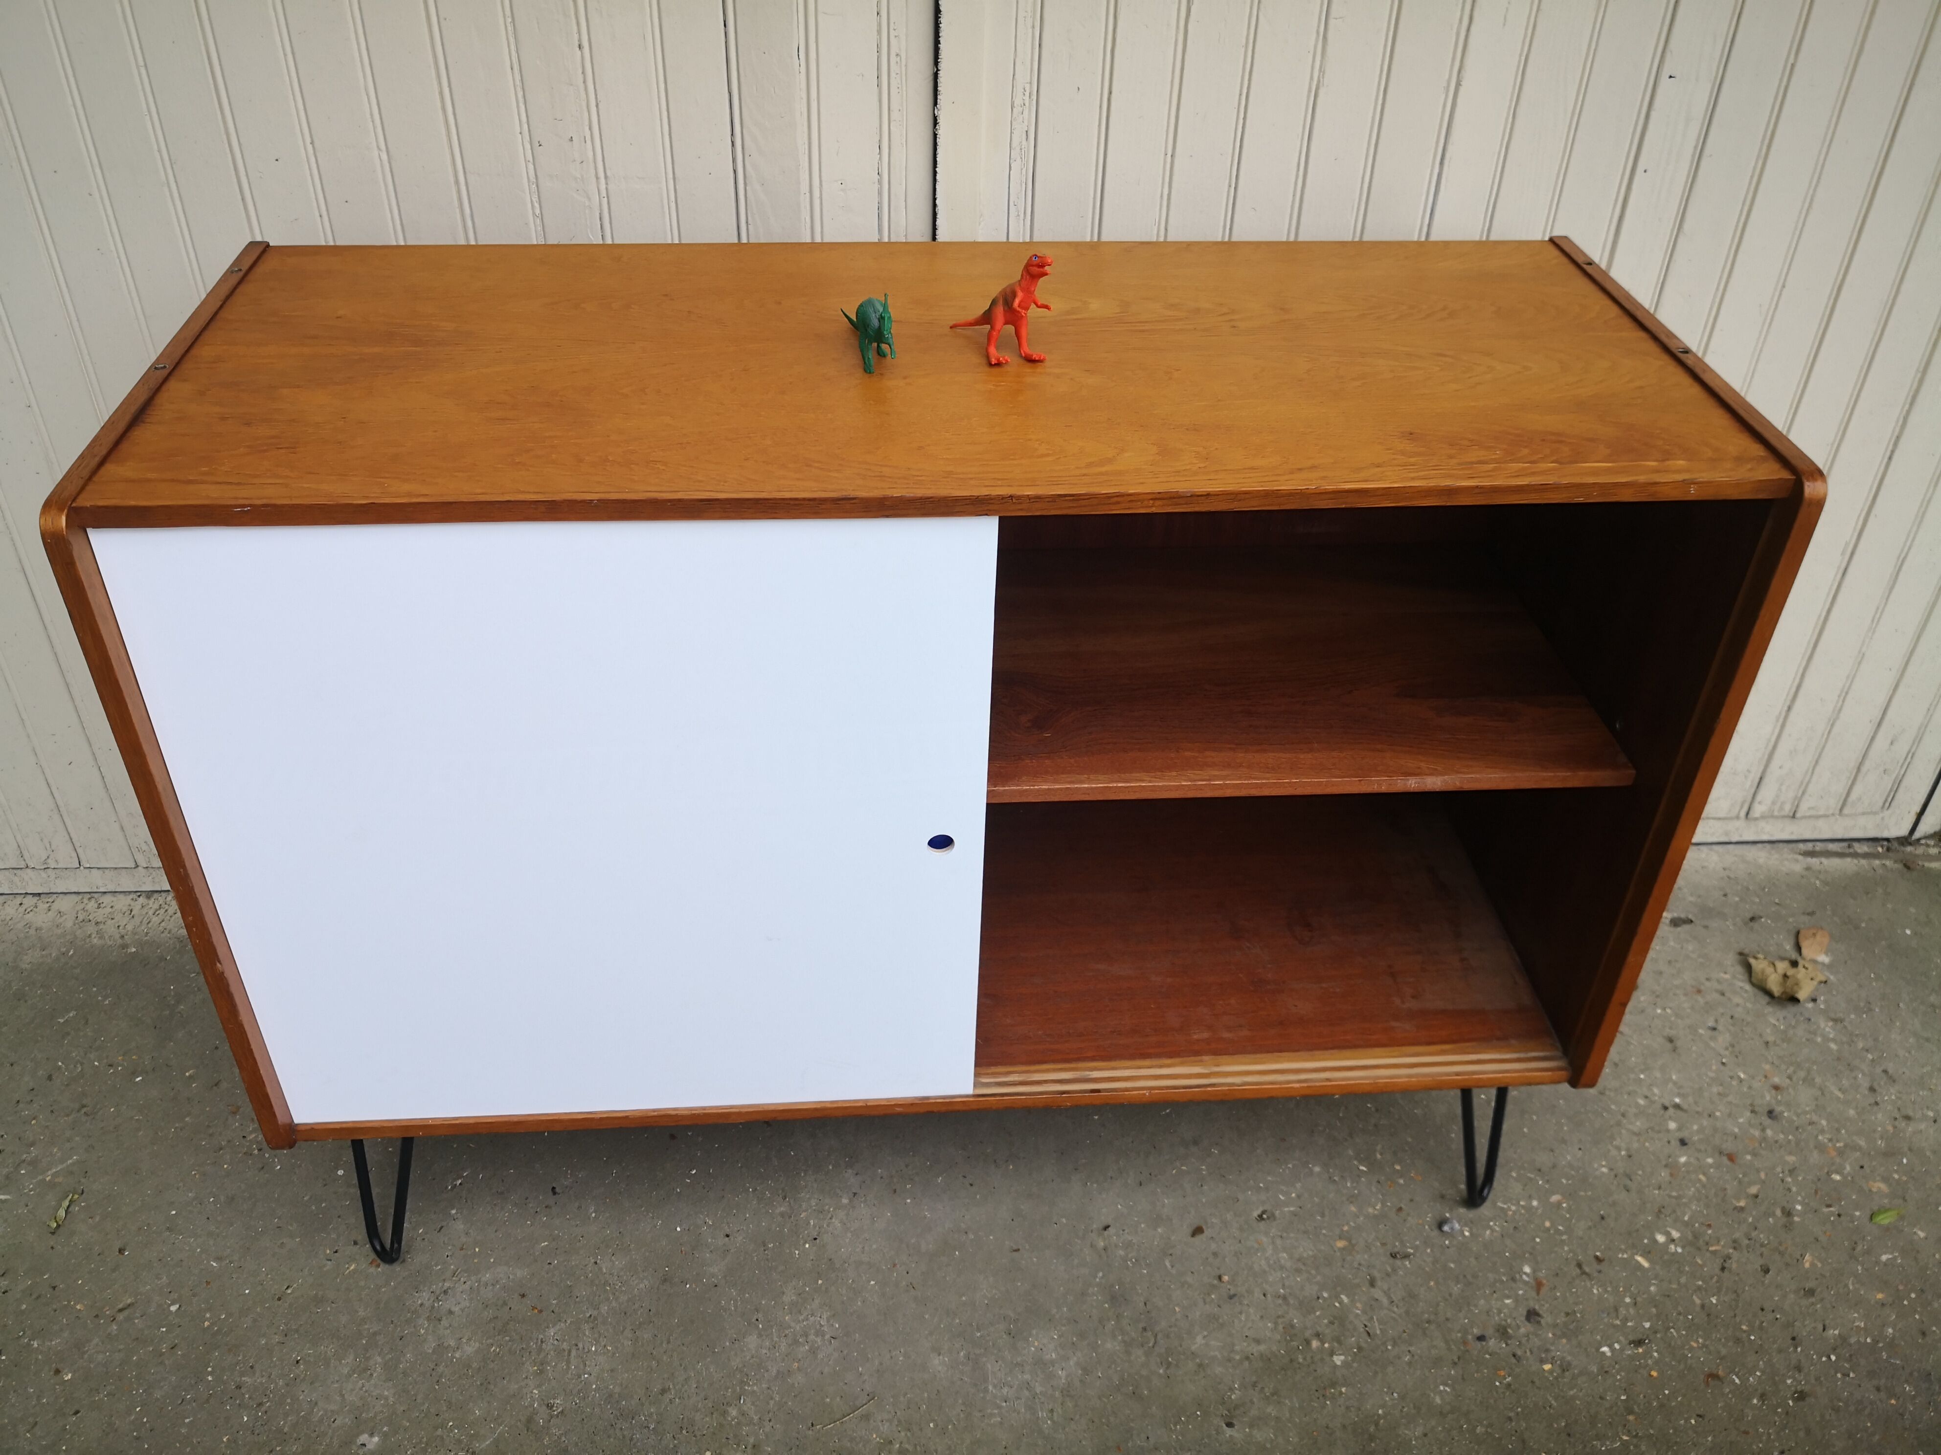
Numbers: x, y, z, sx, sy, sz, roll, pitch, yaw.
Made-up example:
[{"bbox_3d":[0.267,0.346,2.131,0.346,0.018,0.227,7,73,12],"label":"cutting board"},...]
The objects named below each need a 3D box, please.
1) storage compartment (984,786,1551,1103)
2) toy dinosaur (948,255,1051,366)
[{"bbox_3d":[0.245,0.078,1.362,0.511,0.253,0.406,-2,38,-4],"label":"storage compartment"},{"bbox_3d":[0.019,-0.319,1.129,0.095,0.080,0.040,32,47,32],"label":"toy dinosaur"}]

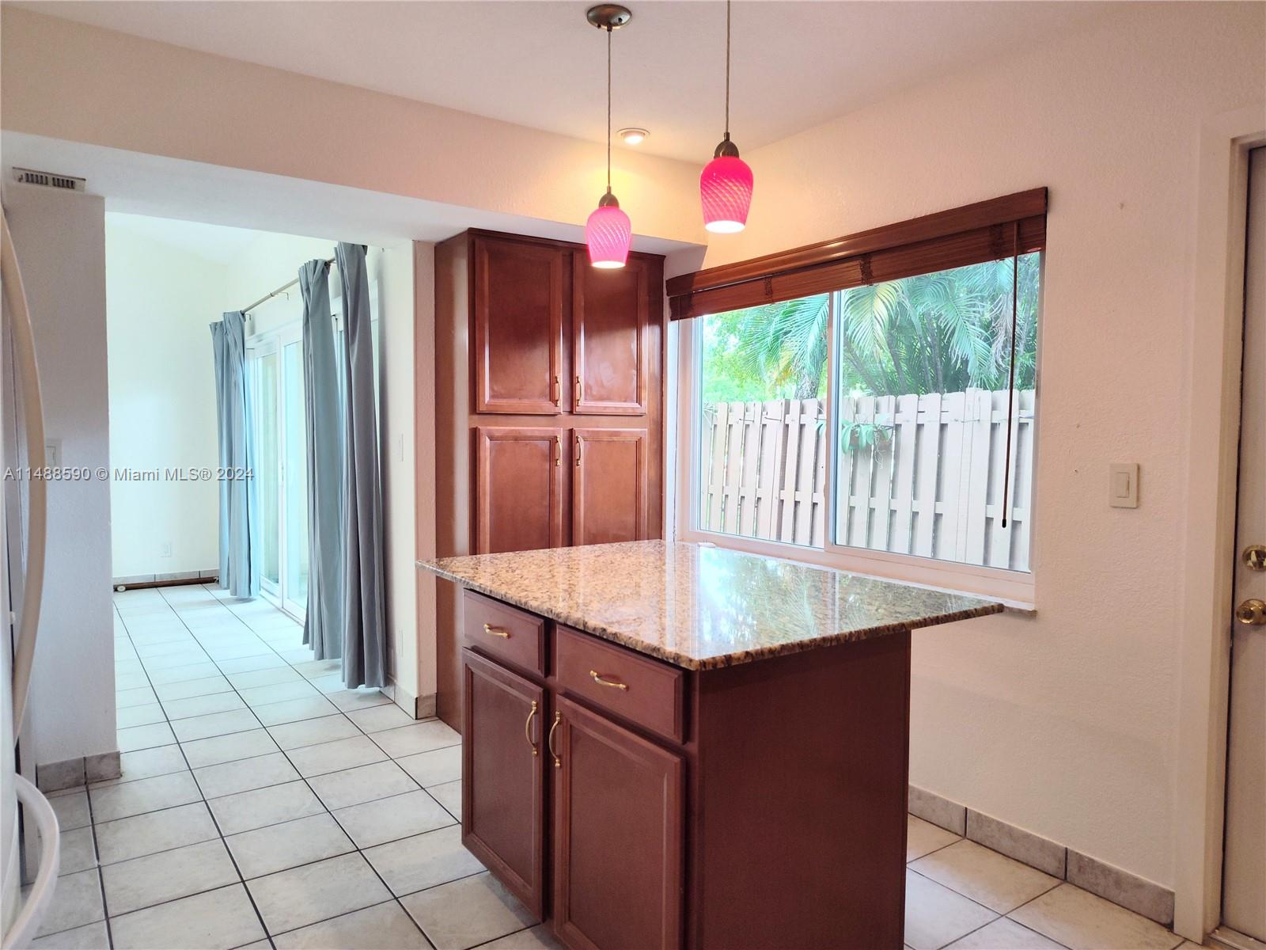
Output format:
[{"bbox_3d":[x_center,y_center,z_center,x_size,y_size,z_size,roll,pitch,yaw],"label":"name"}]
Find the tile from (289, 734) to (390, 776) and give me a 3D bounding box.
[{"bbox_3d":[-1.183,1.127,3.360,0.325,0.010,0.325,-1,3,-35],"label":"tile"}]

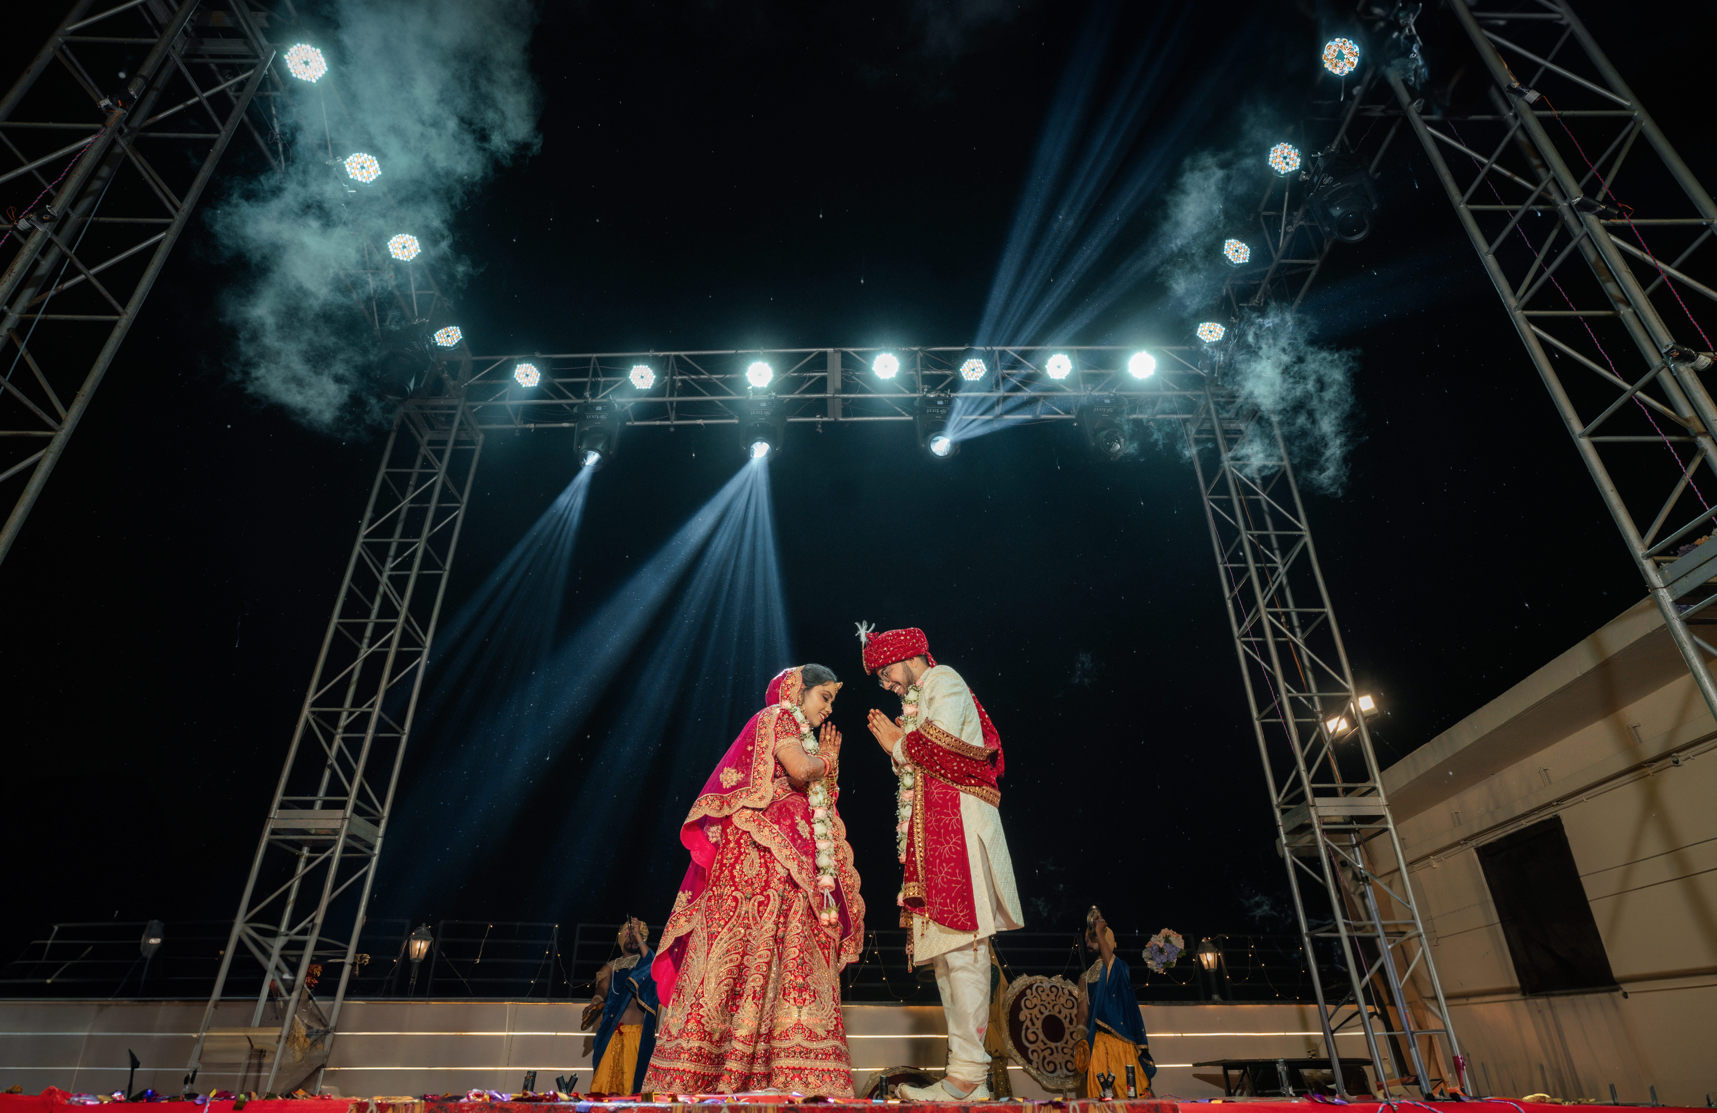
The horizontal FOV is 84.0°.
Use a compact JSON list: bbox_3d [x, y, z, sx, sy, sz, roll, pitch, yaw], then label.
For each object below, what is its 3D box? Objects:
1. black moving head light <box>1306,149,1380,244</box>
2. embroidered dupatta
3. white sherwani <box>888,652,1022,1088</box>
[{"bbox_3d":[2.460,-1.835,4.868,0.340,0.480,0.290,-11,-33,17],"label":"black moving head light"},{"bbox_3d":[-0.352,1.006,3.621,0.720,1.280,0.600,-8,-32,13],"label":"embroidered dupatta"},{"bbox_3d":[0.360,1.091,3.525,0.460,1.530,0.500,3,-31,-5],"label":"white sherwani"}]

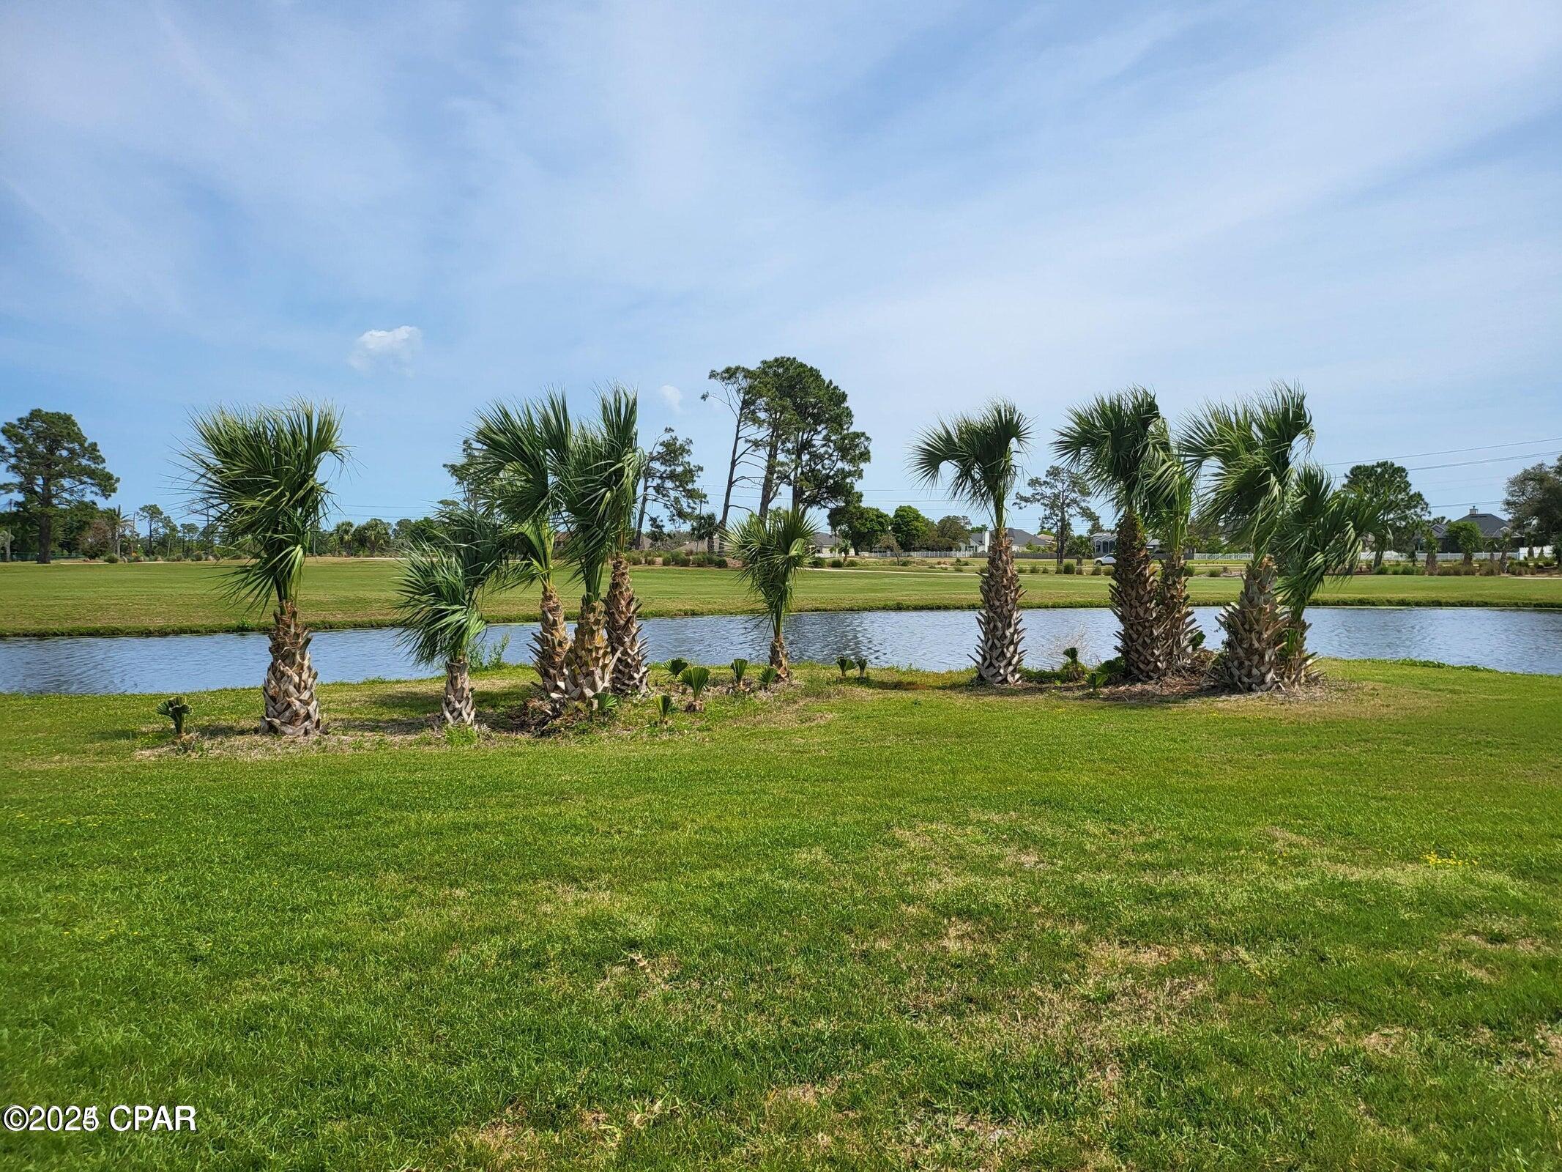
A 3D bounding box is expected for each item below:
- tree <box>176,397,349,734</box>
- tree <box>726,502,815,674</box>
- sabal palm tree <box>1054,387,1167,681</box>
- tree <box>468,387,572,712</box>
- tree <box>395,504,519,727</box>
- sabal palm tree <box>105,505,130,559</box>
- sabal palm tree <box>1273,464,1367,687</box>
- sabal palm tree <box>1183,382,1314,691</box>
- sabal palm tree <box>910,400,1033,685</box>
[{"bbox_3d":[-4.663,-0.165,9.772,1.452,2.946,1.452,0,2,0],"label":"tree"},{"bbox_3d":[-0.131,0.085,13.664,1.075,2.112,1.075,0,2,0],"label":"tree"},{"bbox_3d":[4.118,-0.649,13.562,1.364,3.624,1.432,0,2,0],"label":"sabal palm tree"},{"bbox_3d":[-2.847,-0.402,11.889,1.092,3.348,1.255,0,2,0],"label":"tree"},{"bbox_3d":[-3.032,0.274,10.134,1.130,2.048,1.130,0,2,0],"label":"tree"},{"bbox_3d":[-64.301,-5.206,105.000,2.295,4.986,2.525,0,2,0],"label":"sabal palm tree"},{"bbox_3d":[6.518,-0.133,13.087,1.101,2.645,1.212,0,2,0],"label":"sabal palm tree"},{"bbox_3d":[5.478,-0.572,12.694,1.485,3.546,1.559,0,2,0],"label":"sabal palm tree"},{"bbox_3d":[2.321,-0.536,13.203,1.457,3.397,1.457,0,2,0],"label":"sabal palm tree"}]

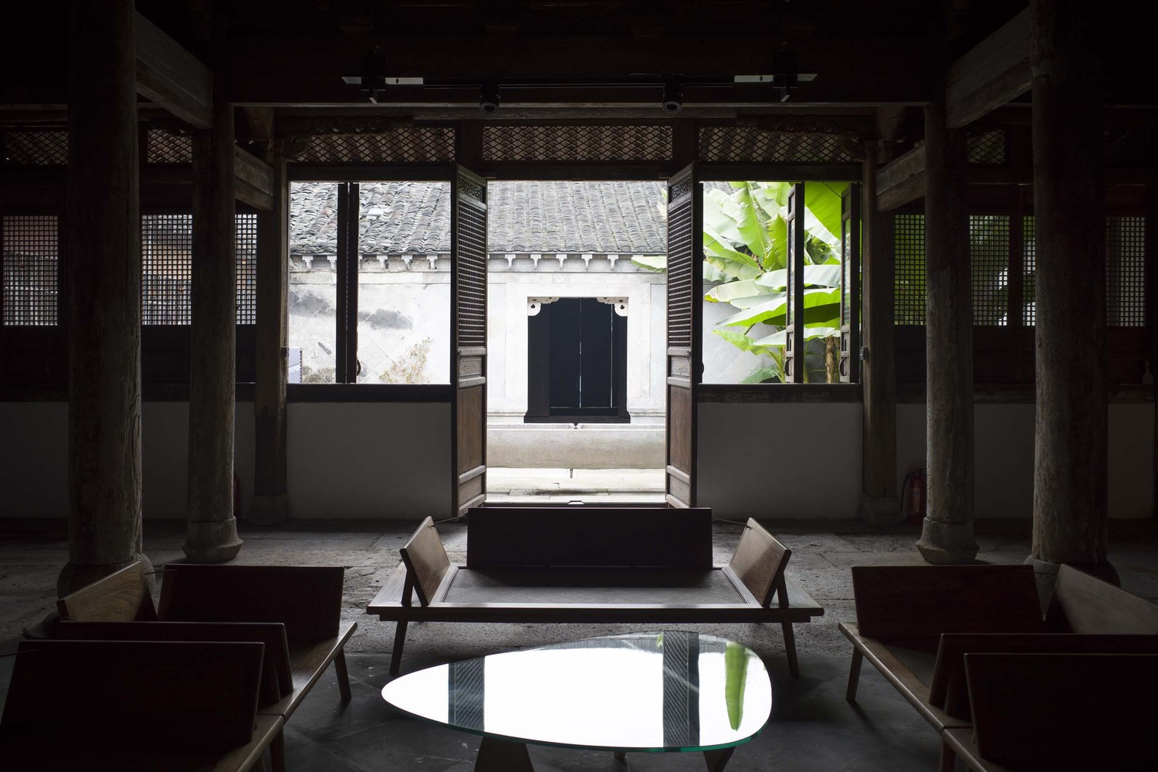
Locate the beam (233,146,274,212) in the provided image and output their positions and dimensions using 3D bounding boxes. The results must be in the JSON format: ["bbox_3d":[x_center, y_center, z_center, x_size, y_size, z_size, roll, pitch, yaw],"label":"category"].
[{"bbox_3d":[-2.596,-1.606,6.888,0.124,0.350,1.133,0,2,0],"label":"beam"}]

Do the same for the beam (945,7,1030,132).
[{"bbox_3d":[2.690,-1.990,5.770,0.200,0.460,1.200,0,1,0],"label":"beam"}]

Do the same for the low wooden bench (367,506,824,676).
[{"bbox_3d":[0.068,1.000,4.570,2.060,0.600,1.000,0,1,0],"label":"low wooden bench"}]

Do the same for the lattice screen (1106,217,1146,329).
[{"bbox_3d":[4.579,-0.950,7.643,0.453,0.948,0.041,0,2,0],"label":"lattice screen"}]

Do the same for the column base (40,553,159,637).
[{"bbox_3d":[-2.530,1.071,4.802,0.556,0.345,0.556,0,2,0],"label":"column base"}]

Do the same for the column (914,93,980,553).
[{"bbox_3d":[2.660,-0.410,6.500,0.430,3.420,0.430,0,1,0],"label":"column"}]

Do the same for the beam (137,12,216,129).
[{"bbox_3d":[-2.556,-1.921,5.497,0.134,0.371,1.288,0,2,0],"label":"beam"}]

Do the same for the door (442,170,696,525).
[{"bbox_3d":[-0.020,-0.386,7.700,2.060,2.900,0.740,0,1,0],"label":"door"}]

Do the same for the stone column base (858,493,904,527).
[{"bbox_3d":[2.644,1.096,7.900,0.390,0.270,0.370,0,1,0],"label":"stone column base"}]

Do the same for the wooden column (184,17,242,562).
[{"bbox_3d":[-2.640,-0.690,6.500,0.420,3.950,0.420,0,1,0],"label":"wooden column"}]

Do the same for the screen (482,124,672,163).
[{"bbox_3d":[-0.015,-2.041,7.579,1.627,0.325,0.051,0,2,0],"label":"screen"}]

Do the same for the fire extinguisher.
[{"bbox_3d":[2.786,0.922,7.447,0.206,0.469,0.154,0,2,0],"label":"fire extinguisher"}]

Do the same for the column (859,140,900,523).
[{"bbox_3d":[2.646,-0.482,7.930,0.350,3.370,0.350,0,1,0],"label":"column"}]

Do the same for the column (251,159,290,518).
[{"bbox_3d":[-2.588,-0.409,7.556,0.304,3.111,0.304,0,2,0],"label":"column"}]

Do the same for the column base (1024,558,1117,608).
[{"bbox_3d":[2.655,1.087,4.854,0.515,0.335,0.515,0,2,0],"label":"column base"}]

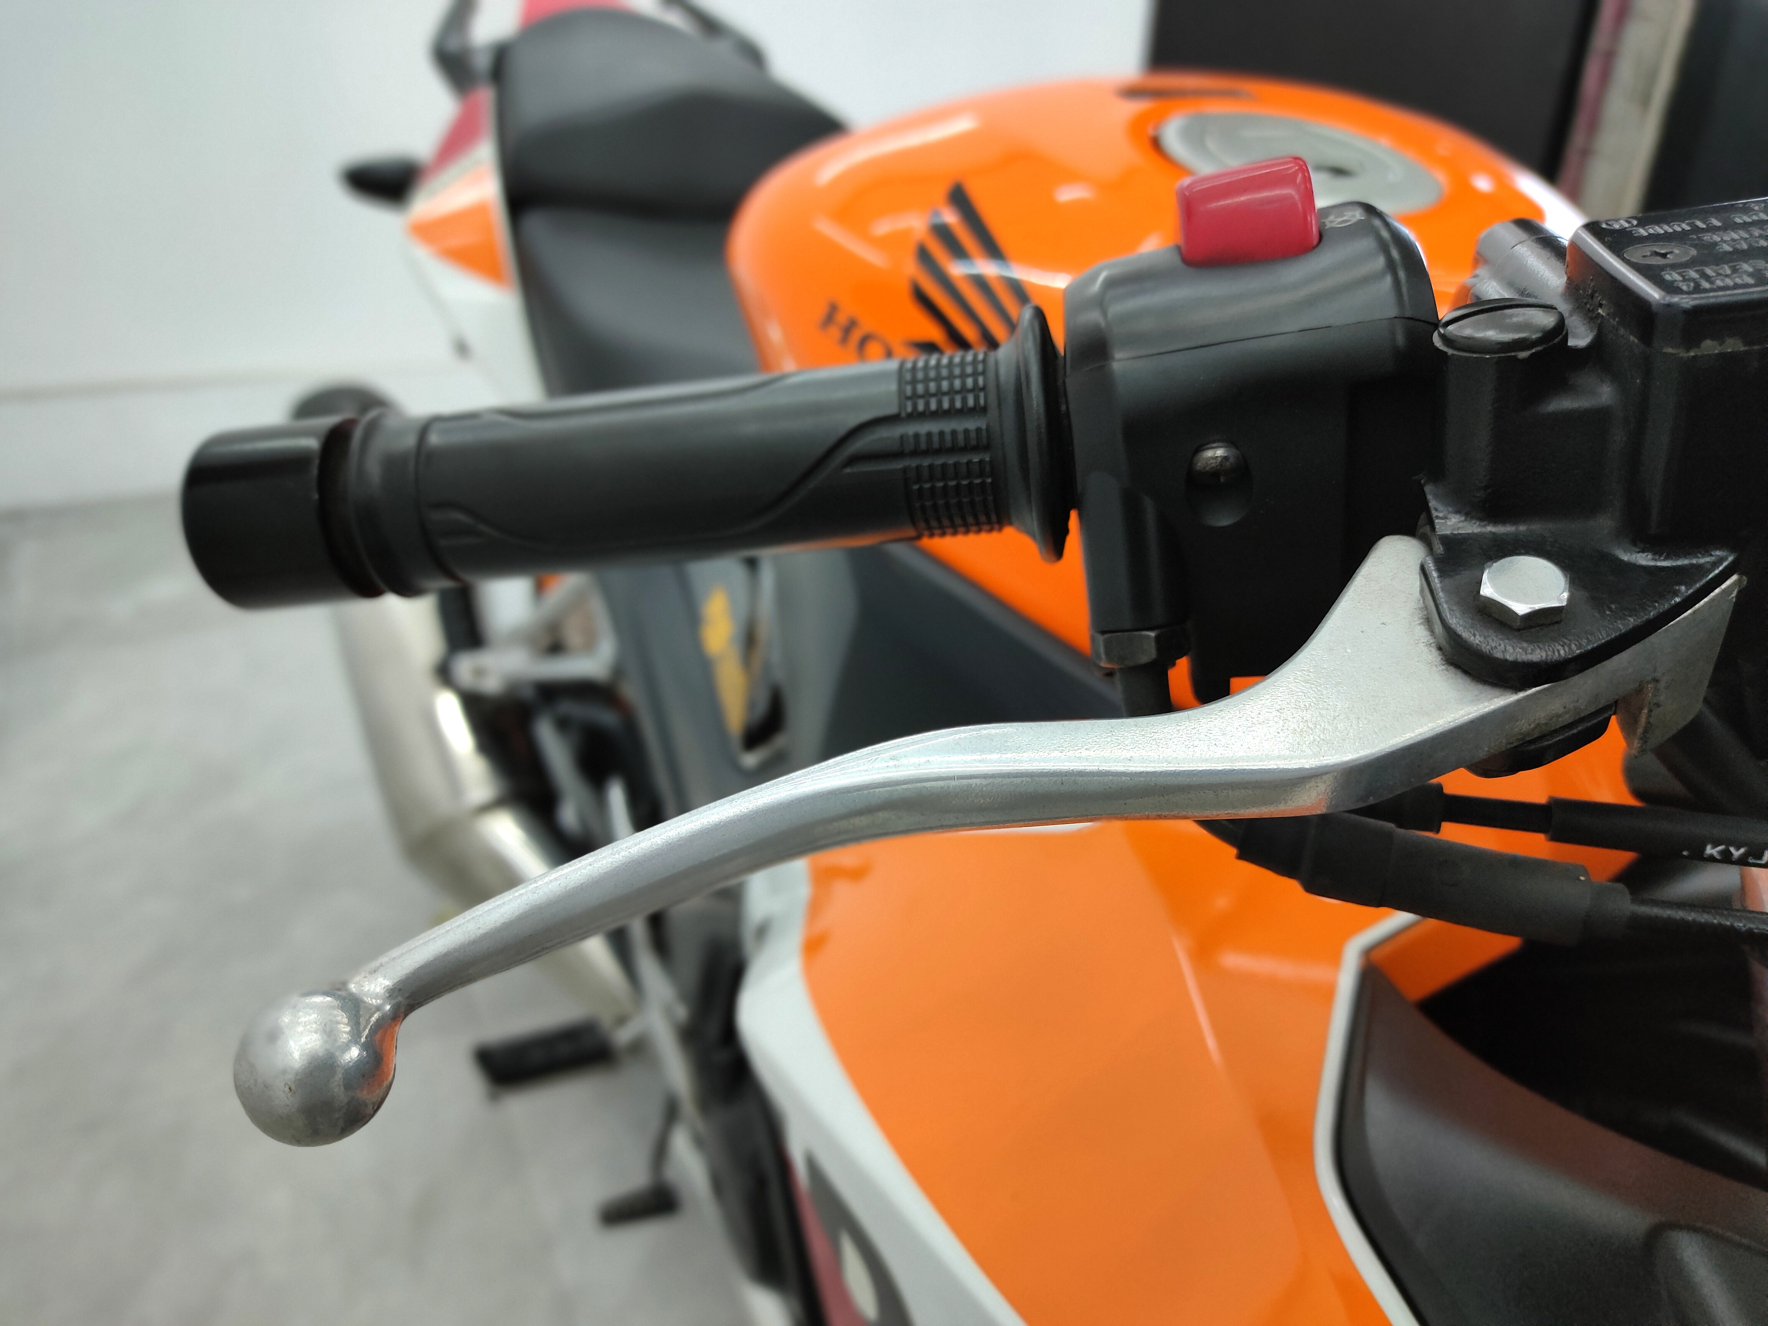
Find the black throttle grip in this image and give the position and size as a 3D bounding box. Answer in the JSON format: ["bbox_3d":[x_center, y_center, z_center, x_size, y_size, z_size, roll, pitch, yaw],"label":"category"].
[{"bbox_3d":[-0.043,-0.031,0.274,0.147,0.041,0.041,-5,39,9],"label":"black throttle grip"}]

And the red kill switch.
[{"bbox_3d":[0.058,-0.072,0.261,0.022,0.015,0.015,-5,39,9],"label":"red kill switch"}]

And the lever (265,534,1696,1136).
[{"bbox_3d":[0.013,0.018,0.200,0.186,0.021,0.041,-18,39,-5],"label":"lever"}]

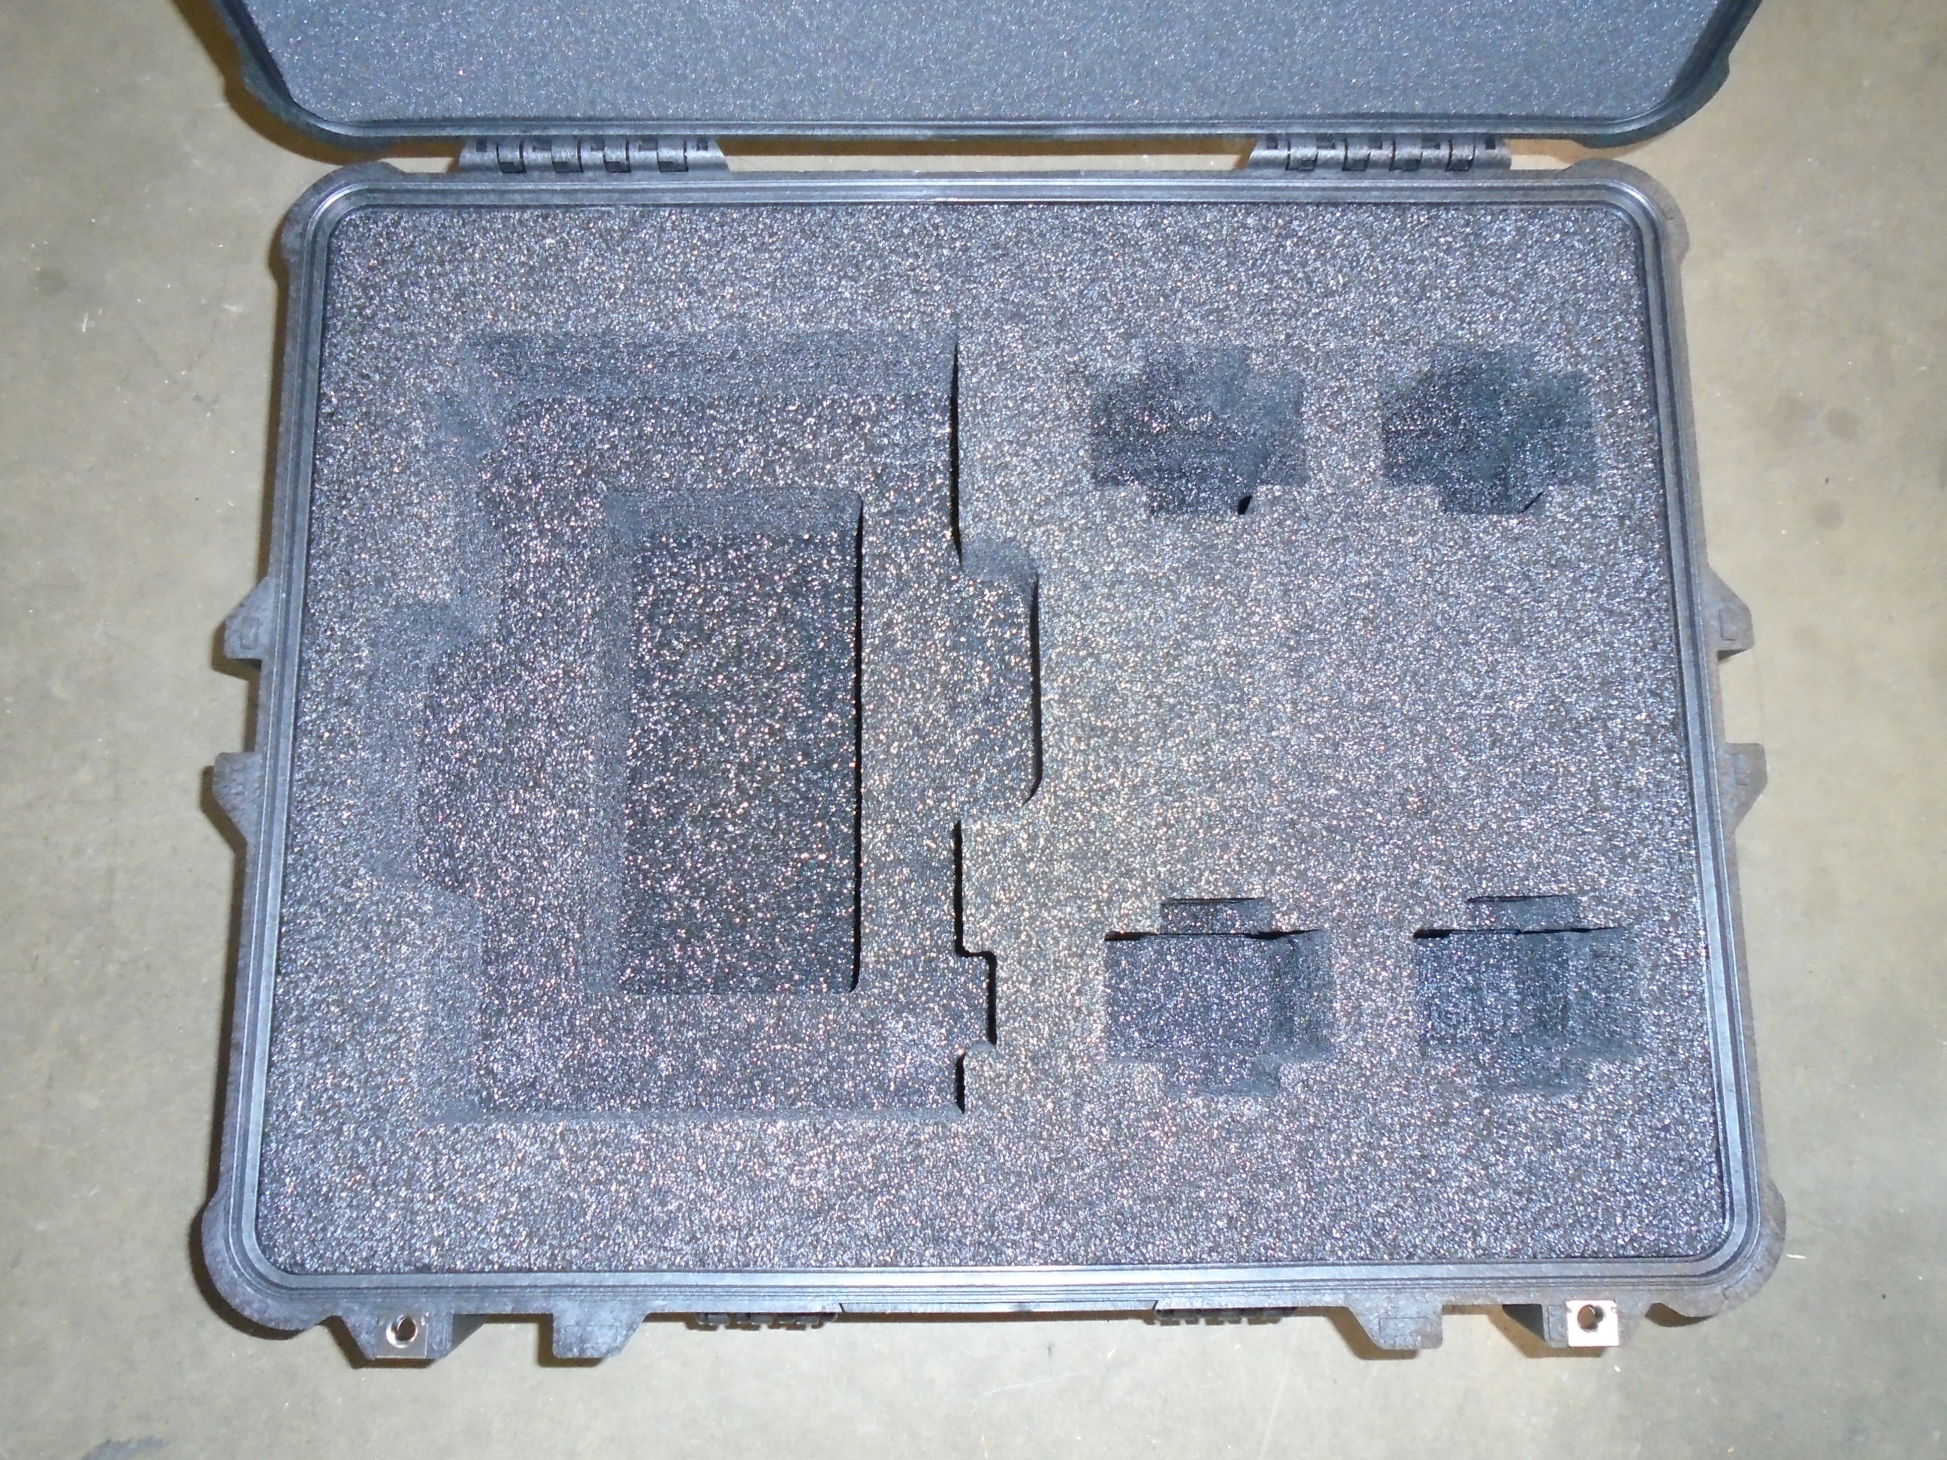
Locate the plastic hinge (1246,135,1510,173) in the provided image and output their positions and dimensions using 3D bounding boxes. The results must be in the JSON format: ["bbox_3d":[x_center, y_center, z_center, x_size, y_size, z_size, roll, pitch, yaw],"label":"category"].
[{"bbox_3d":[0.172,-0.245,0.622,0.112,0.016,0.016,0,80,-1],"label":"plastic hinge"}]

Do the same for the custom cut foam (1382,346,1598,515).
[{"bbox_3d":[0.214,-0.118,0.639,0.088,0.068,0.073,0,80,-1],"label":"custom cut foam"}]

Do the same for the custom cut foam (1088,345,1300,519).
[{"bbox_3d":[0.093,-0.118,0.638,0.087,0.068,0.073,0,80,-1],"label":"custom cut foam"}]

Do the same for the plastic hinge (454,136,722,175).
[{"bbox_3d":[-0.161,-0.243,0.617,0.112,0.016,0.016,0,80,-1],"label":"plastic hinge"}]

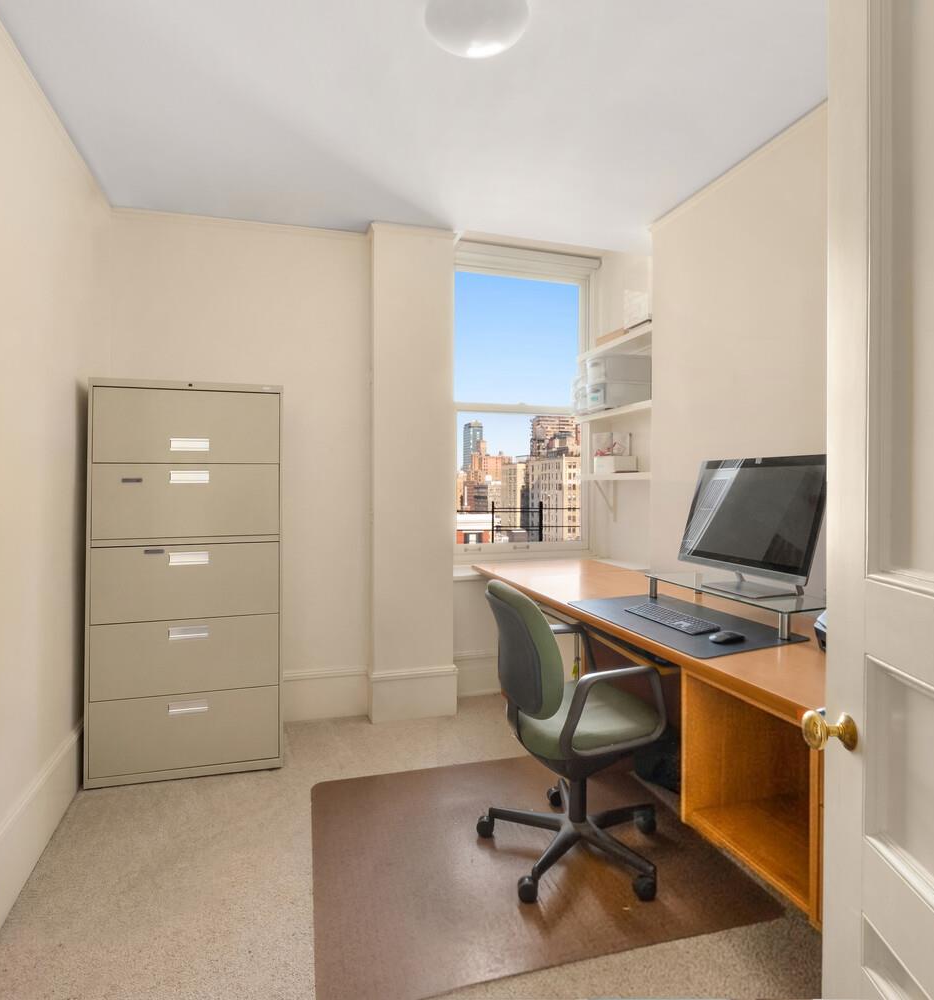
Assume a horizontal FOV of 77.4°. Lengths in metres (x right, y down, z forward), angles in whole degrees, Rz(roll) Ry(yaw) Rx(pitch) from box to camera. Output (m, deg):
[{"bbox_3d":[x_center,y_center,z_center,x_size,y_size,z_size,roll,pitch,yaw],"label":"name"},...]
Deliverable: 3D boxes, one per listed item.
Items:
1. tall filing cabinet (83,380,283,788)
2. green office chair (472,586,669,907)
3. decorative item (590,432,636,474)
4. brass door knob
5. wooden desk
[{"bbox_3d":[-1.258,0.340,2.726,0.770,1.695,0.475,0,1,-16],"label":"tall filing cabinet"},{"bbox_3d":[0.353,0.728,1.987,0.660,0.935,0.620,0,1,-17],"label":"green office chair"},{"bbox_3d":[0.888,-0.281,3.490,0.150,0.240,0.240,0,1,-17],"label":"decorative item"},{"bbox_3d":[0.526,0.332,0.842,0.057,0.056,0.056,0,1,4],"label":"brass door knob"},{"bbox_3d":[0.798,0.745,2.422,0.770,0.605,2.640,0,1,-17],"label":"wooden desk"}]

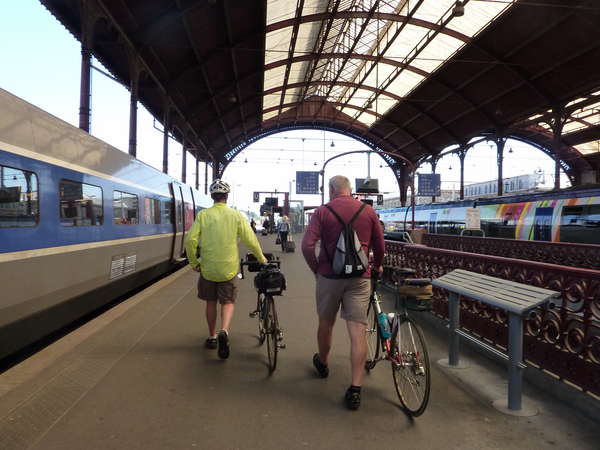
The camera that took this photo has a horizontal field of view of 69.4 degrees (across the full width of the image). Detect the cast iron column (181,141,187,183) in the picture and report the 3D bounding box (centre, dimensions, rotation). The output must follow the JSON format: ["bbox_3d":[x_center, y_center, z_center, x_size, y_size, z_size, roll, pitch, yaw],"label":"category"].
[{"bbox_3d":[-11.185,-3.567,41.986,0.450,9.200,0.450,1,0,-5],"label":"cast iron column"}]

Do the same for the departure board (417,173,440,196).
[{"bbox_3d":[5.113,-1.568,17.200,0.950,0.880,0.150,1,0,-5],"label":"departure board"}]

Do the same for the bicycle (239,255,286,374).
[{"bbox_3d":[-0.326,0.811,4.368,0.470,1.040,1.700,1,0,-9],"label":"bicycle"}]

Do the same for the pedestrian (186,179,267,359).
[{"bbox_3d":[-0.748,0.424,4.497,0.800,1.800,0.720,1,0,-5],"label":"pedestrian"}]

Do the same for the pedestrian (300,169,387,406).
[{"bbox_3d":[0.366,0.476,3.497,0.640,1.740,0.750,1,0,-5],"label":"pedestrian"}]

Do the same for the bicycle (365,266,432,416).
[{"bbox_3d":[0.714,0.836,3.538,0.470,1.030,1.680,1,0,-9],"label":"bicycle"}]

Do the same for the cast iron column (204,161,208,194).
[{"bbox_3d":[-12.436,-3.736,57.986,0.450,9.400,0.450,1,0,-5],"label":"cast iron column"}]

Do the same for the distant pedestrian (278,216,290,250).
[{"bbox_3d":[-0.741,0.439,21.098,0.580,1.670,0.500,1,0,-4],"label":"distant pedestrian"}]

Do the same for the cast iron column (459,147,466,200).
[{"bbox_3d":[18.389,-3.635,48.785,0.470,10.300,0.470,1,0,-5],"label":"cast iron column"}]

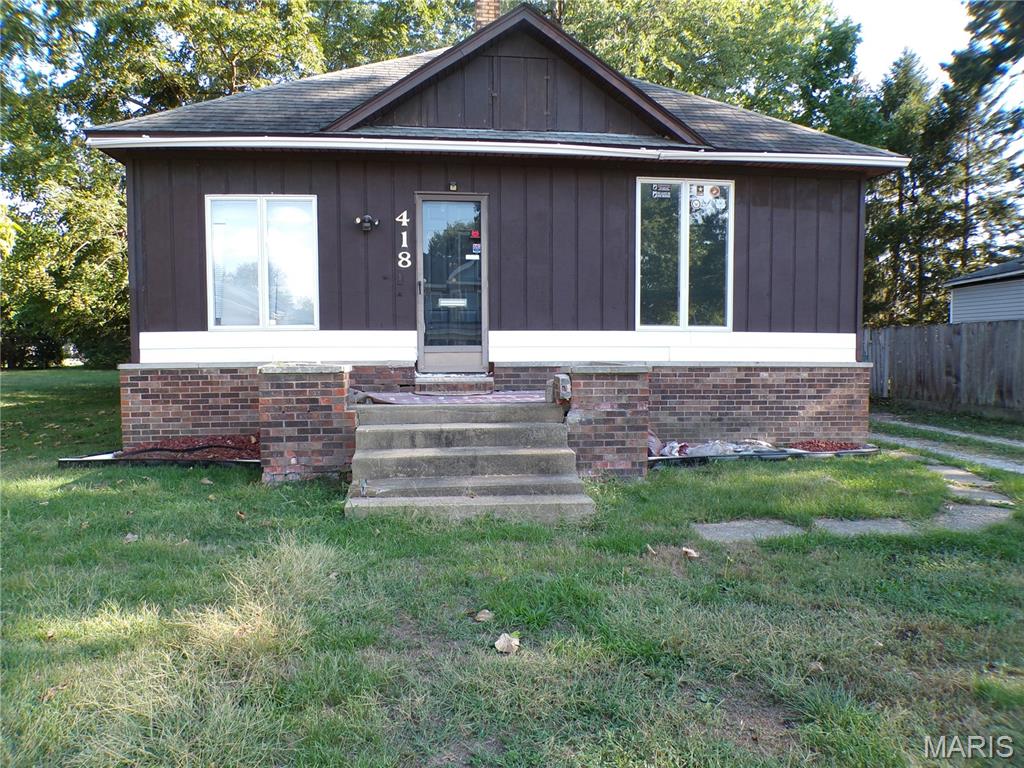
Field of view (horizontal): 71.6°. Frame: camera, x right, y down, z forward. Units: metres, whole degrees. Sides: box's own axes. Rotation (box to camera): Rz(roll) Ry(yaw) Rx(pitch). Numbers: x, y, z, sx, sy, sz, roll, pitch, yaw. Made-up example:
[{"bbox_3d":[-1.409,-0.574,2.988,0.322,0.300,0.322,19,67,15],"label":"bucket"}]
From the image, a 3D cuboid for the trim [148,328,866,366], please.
[{"bbox_3d":[0.098,-0.443,8.471,8.606,0.370,0.070,0,3,-7],"label":"trim"}]

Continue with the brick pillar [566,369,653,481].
[{"bbox_3d":[0.858,0.341,6.800,0.795,1.040,0.550,0,3,-7],"label":"brick pillar"}]

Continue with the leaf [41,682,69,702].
[{"bbox_3d":[-1.755,1.183,2.723,0.105,0.040,0.090,0,3,-7],"label":"leaf"}]

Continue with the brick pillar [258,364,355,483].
[{"bbox_3d":[-1.825,0.353,6.460,0.825,1.040,0.550,0,3,-7],"label":"brick pillar"}]

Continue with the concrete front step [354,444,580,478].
[{"bbox_3d":[-0.385,0.635,5.905,1.791,0.170,0.400,0,3,-7],"label":"concrete front step"}]

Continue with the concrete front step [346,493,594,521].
[{"bbox_3d":[-0.299,0.888,5.211,1.769,0.110,0.360,0,3,-7],"label":"concrete front step"}]

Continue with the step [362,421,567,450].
[{"bbox_3d":[-0.434,0.450,6.263,1.815,0.175,0.360,0,3,-7],"label":"step"}]

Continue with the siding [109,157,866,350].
[{"bbox_3d":[0.083,-1.528,8.457,8.755,2.250,0.150,0,3,-7],"label":"siding"}]

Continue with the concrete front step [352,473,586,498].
[{"bbox_3d":[-0.345,0.781,5.523,1.767,0.085,0.420,0,3,-7],"label":"concrete front step"}]

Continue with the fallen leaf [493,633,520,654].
[{"bbox_3d":[-0.020,1.137,3.111,0.110,0.050,0.100,0,3,-7],"label":"fallen leaf"}]

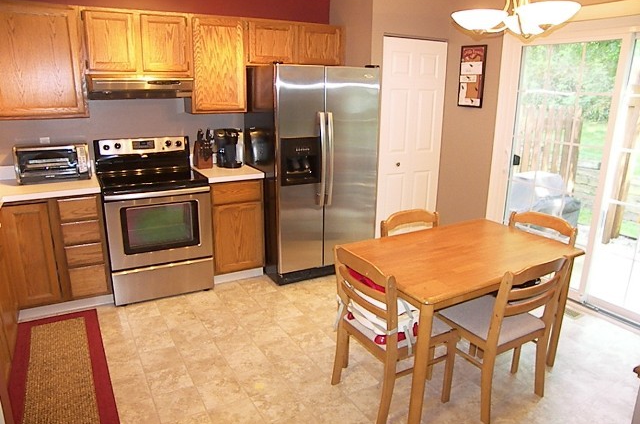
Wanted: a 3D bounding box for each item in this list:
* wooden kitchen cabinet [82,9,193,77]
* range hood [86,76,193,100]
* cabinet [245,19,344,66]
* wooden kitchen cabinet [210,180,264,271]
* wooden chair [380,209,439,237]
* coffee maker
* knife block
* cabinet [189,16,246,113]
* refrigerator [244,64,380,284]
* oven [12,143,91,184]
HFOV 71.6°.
[{"bbox_3d":[-1.385,-1.266,3.354,0.750,0.445,0.325,-8,19,-27],"label":"wooden kitchen cabinet"},{"bbox_3d":[-1.368,-0.961,3.399,0.753,0.165,0.420,-8,19,-27],"label":"range hood"},{"bbox_3d":[-0.262,-1.468,3.905,0.912,0.350,0.325,-8,19,-27],"label":"cabinet"},{"bbox_3d":[-0.802,0.087,3.916,0.457,0.883,0.620,-8,19,-27],"label":"wooden kitchen cabinet"},{"bbox_3d":[0.689,0.459,2.785,0.440,0.865,0.480,-8,19,-27],"label":"wooden chair"},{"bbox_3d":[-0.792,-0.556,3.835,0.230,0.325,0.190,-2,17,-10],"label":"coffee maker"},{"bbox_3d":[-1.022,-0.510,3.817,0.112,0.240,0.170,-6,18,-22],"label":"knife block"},{"bbox_3d":[-0.863,-1.199,3.658,0.449,0.740,0.325,-8,19,-27],"label":"cabinet"},{"bbox_3d":[-0.102,-0.369,3.957,0.900,1.763,0.838,-8,19,-27],"label":"refrigerator"},{"bbox_3d":[-1.981,-0.380,3.324,0.475,0.255,0.280,-8,19,-27],"label":"oven"}]

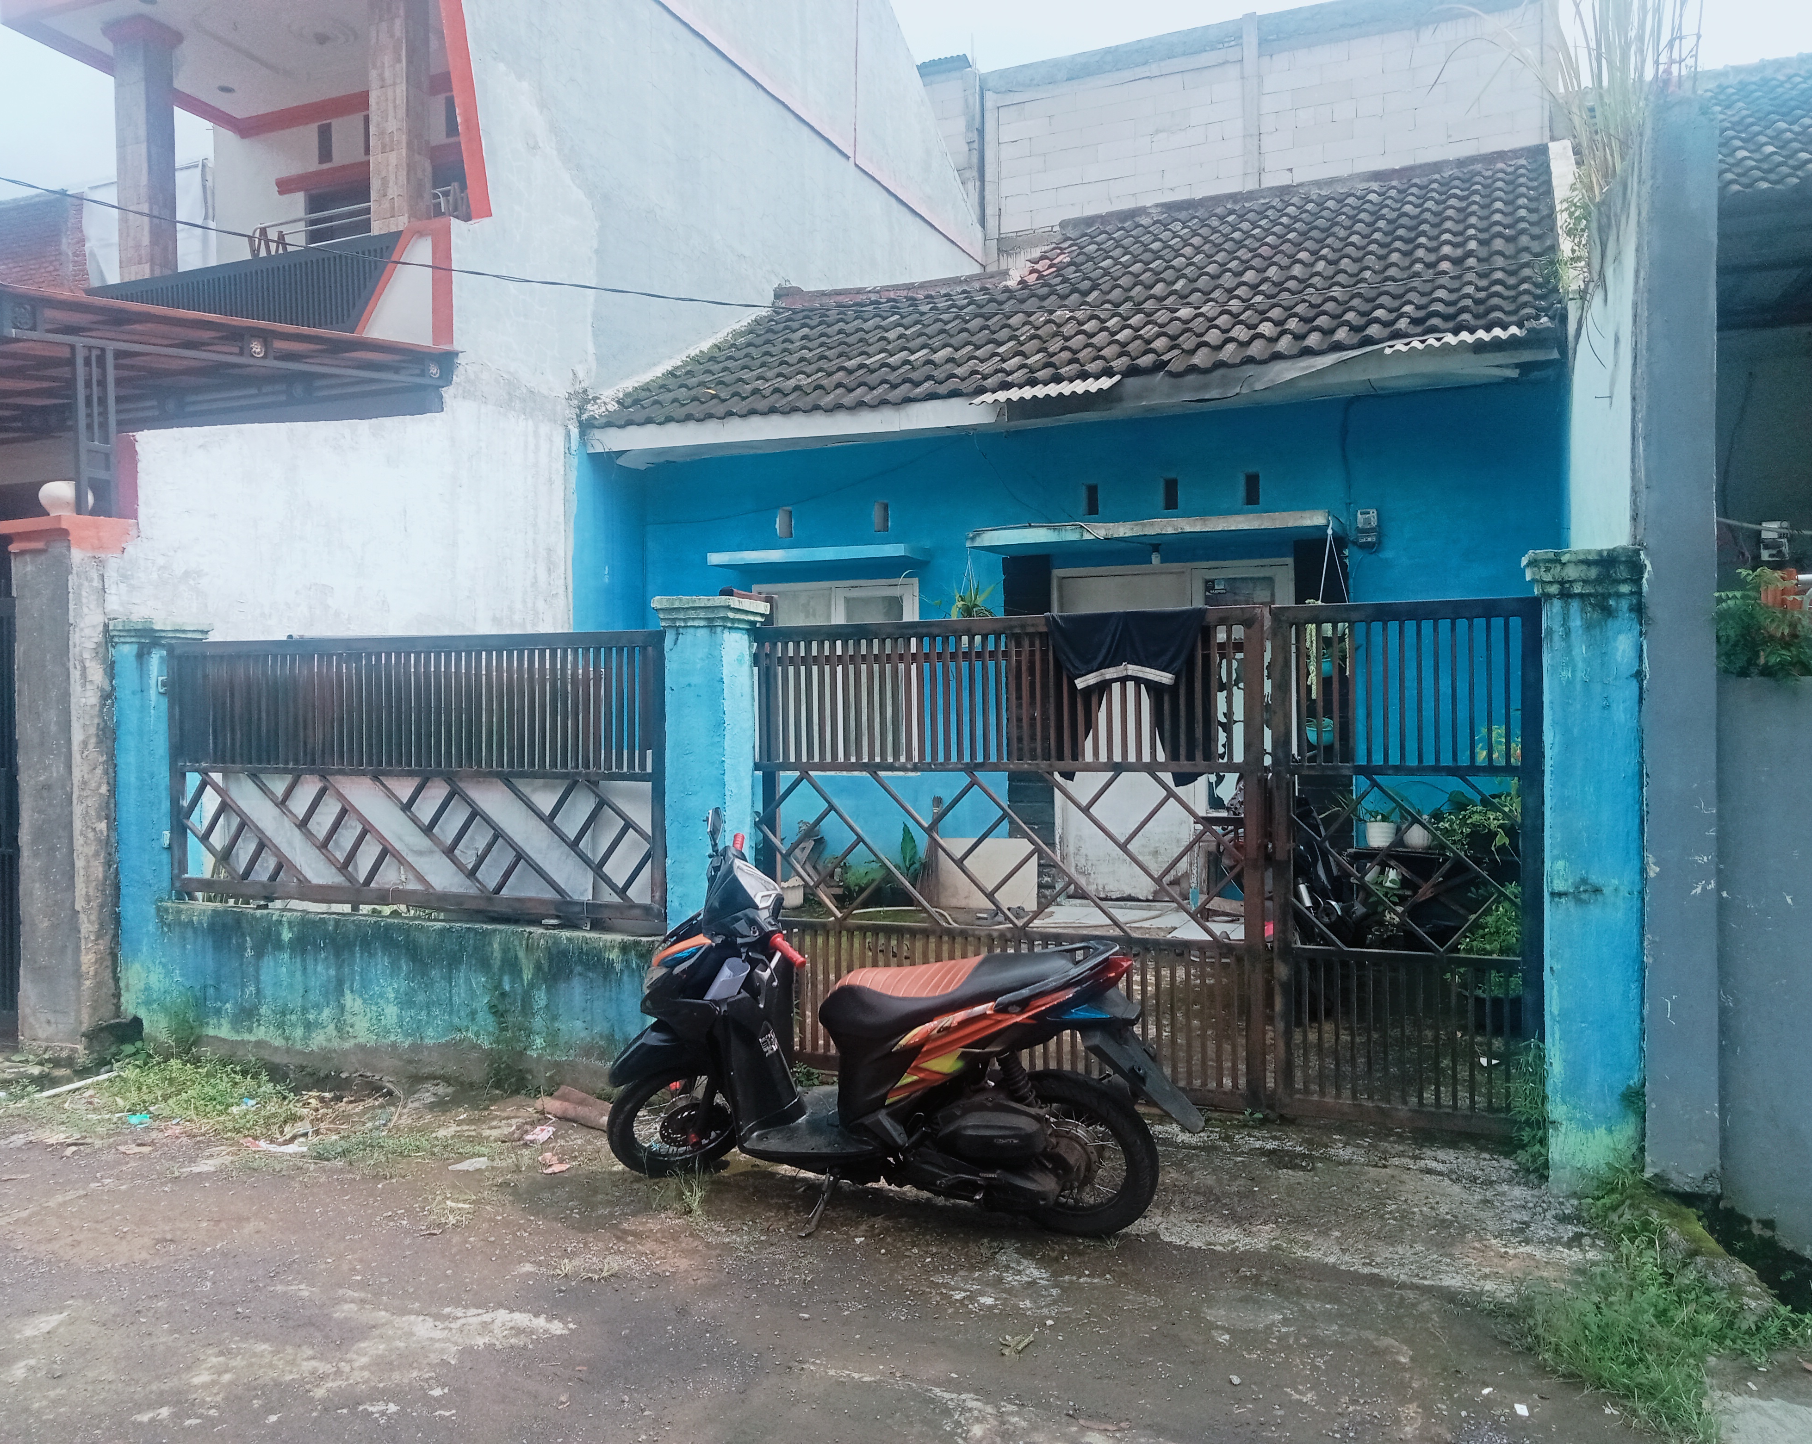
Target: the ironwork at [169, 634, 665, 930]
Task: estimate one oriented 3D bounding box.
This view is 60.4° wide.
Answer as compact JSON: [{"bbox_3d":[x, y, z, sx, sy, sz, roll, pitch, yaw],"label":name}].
[{"bbox_3d":[-2.154,0.226,6.669,2.740,1.180,0.050,0,1,24],"label":"ironwork"}]

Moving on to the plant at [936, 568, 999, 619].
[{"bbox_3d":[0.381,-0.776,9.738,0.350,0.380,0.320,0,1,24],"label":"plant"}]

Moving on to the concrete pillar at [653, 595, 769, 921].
[{"bbox_3d":[-0.753,0.474,6.088,0.350,1.880,0.310,0,1,24],"label":"concrete pillar"}]

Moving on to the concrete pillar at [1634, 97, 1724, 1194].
[{"bbox_3d":[2.340,-0.214,4.701,0.215,3.246,0.220,0,1,24],"label":"concrete pillar"}]

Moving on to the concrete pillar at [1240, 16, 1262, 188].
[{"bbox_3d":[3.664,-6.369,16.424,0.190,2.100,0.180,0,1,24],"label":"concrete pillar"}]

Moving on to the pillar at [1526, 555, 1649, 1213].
[{"bbox_3d":[2.101,0.448,4.804,0.340,1.925,0.310,0,1,24],"label":"pillar"}]

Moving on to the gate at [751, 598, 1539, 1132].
[{"bbox_3d":[0.731,0.480,5.536,2.870,1.730,0.060,0,1,24],"label":"gate"}]

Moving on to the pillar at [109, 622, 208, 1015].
[{"bbox_3d":[-3.480,0.484,7.314,0.350,1.885,0.310,0,1,24],"label":"pillar"}]

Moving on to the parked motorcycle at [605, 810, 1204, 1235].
[{"bbox_3d":[-0.095,0.883,4.555,1.880,1.170,0.680,0,1,23],"label":"parked motorcycle"}]

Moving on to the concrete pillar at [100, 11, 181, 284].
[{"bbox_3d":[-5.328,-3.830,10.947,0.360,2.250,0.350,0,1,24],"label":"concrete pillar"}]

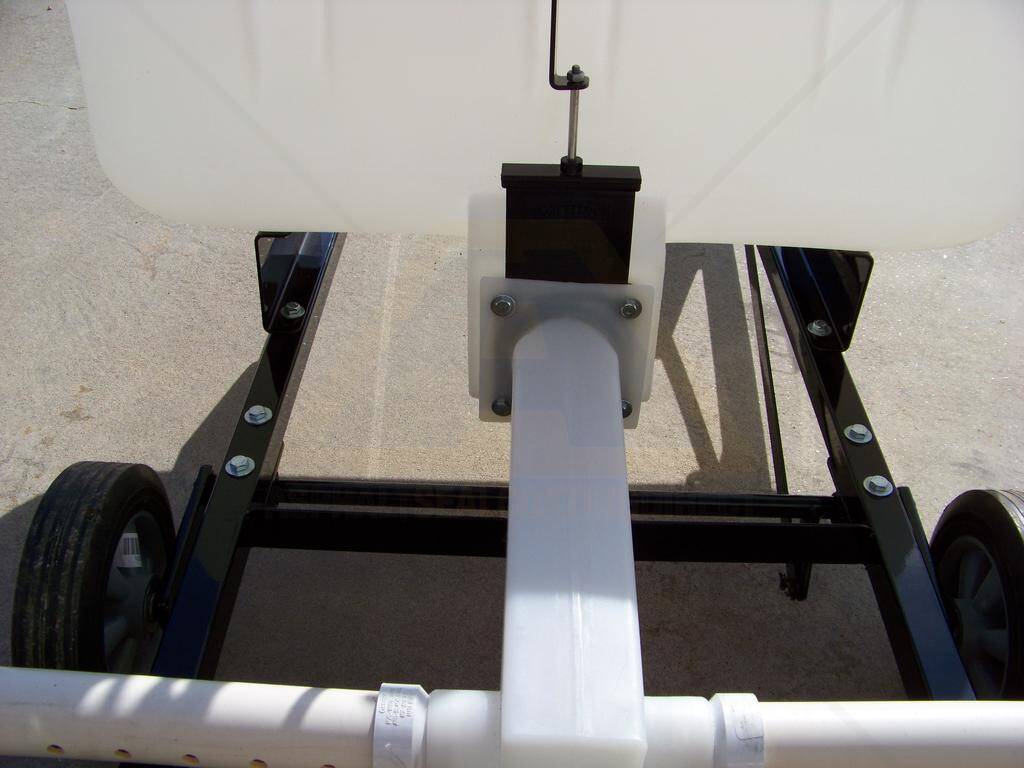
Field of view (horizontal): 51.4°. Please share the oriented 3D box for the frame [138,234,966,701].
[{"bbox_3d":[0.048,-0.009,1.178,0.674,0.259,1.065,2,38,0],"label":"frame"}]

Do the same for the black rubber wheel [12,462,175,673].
[{"bbox_3d":[-0.396,0.211,1.049,0.062,0.265,0.265,2,38,0],"label":"black rubber wheel"}]

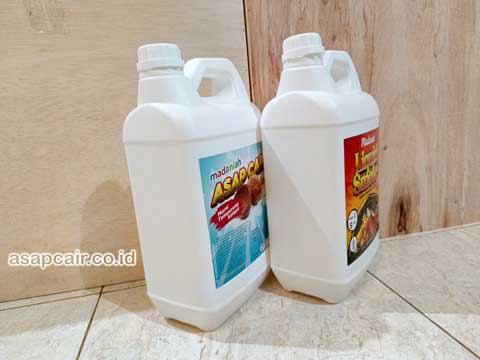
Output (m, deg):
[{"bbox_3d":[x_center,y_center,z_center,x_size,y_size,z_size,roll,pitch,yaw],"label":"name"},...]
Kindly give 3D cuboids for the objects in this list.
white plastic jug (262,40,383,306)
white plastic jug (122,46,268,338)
[{"bbox_3d":[0.113,-0.016,0.435,0.124,0.320,0.157,5,16,39],"label":"white plastic jug"},{"bbox_3d":[-0.048,0.005,0.406,0.124,0.320,0.157,3,15,36],"label":"white plastic jug"}]

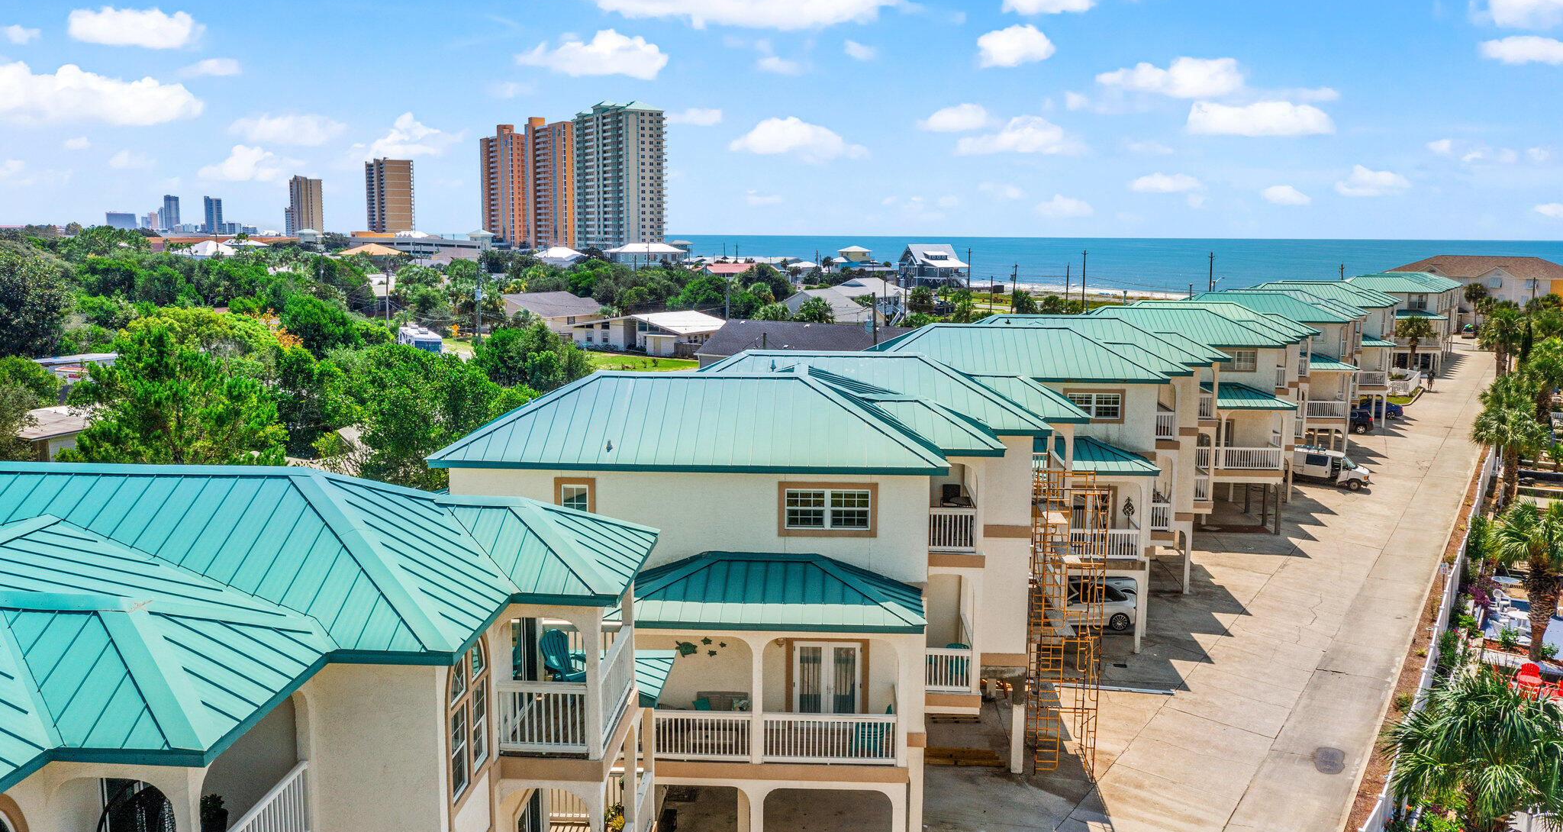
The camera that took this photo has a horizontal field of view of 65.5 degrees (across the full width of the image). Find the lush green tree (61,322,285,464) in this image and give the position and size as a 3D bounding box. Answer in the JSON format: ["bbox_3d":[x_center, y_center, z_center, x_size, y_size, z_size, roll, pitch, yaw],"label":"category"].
[{"bbox_3d":[-25.207,1.209,50.765,8.140,10.125,7.733,0,9,0],"label":"lush green tree"}]

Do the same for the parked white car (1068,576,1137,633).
[{"bbox_3d":[10.466,6.809,44.217,4.700,1.450,1.830,1,9,2],"label":"parked white car"}]

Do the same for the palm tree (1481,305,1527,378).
[{"bbox_3d":[51.172,-3.215,86.430,2.816,9.274,2.816,0,9,0],"label":"palm tree"}]

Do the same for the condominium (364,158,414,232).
[{"bbox_3d":[-295.101,-158.197,915.221,21.030,65.470,65.008,-5,10,-31],"label":"condominium"}]

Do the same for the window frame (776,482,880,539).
[{"bbox_3d":[0.972,1.995,25.629,2.108,1.178,0.120,1,9,2],"label":"window frame"}]

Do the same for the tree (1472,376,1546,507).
[{"bbox_3d":[38.250,1.315,63.865,3.216,6.843,3.216,0,9,0],"label":"tree"}]

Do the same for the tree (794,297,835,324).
[{"bbox_3d":[3.961,-10.188,139.023,4.452,6.857,4.452,0,9,0],"label":"tree"}]

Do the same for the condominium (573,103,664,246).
[{"bbox_3d":[-74.515,-104.701,552.514,20.080,70.107,57.737,-5,10,-31],"label":"condominium"}]

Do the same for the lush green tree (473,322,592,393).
[{"bbox_3d":[-19.356,-3.705,94.515,8.976,6.939,8.527,0,9,0],"label":"lush green tree"}]

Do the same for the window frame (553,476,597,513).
[{"bbox_3d":[-4.381,1.872,25.833,0.902,1.178,0.120,1,9,2],"label":"window frame"}]

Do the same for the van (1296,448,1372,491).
[{"bbox_3d":[30.664,2.815,69.357,5.500,2.150,2.020,6,10,32],"label":"van"}]

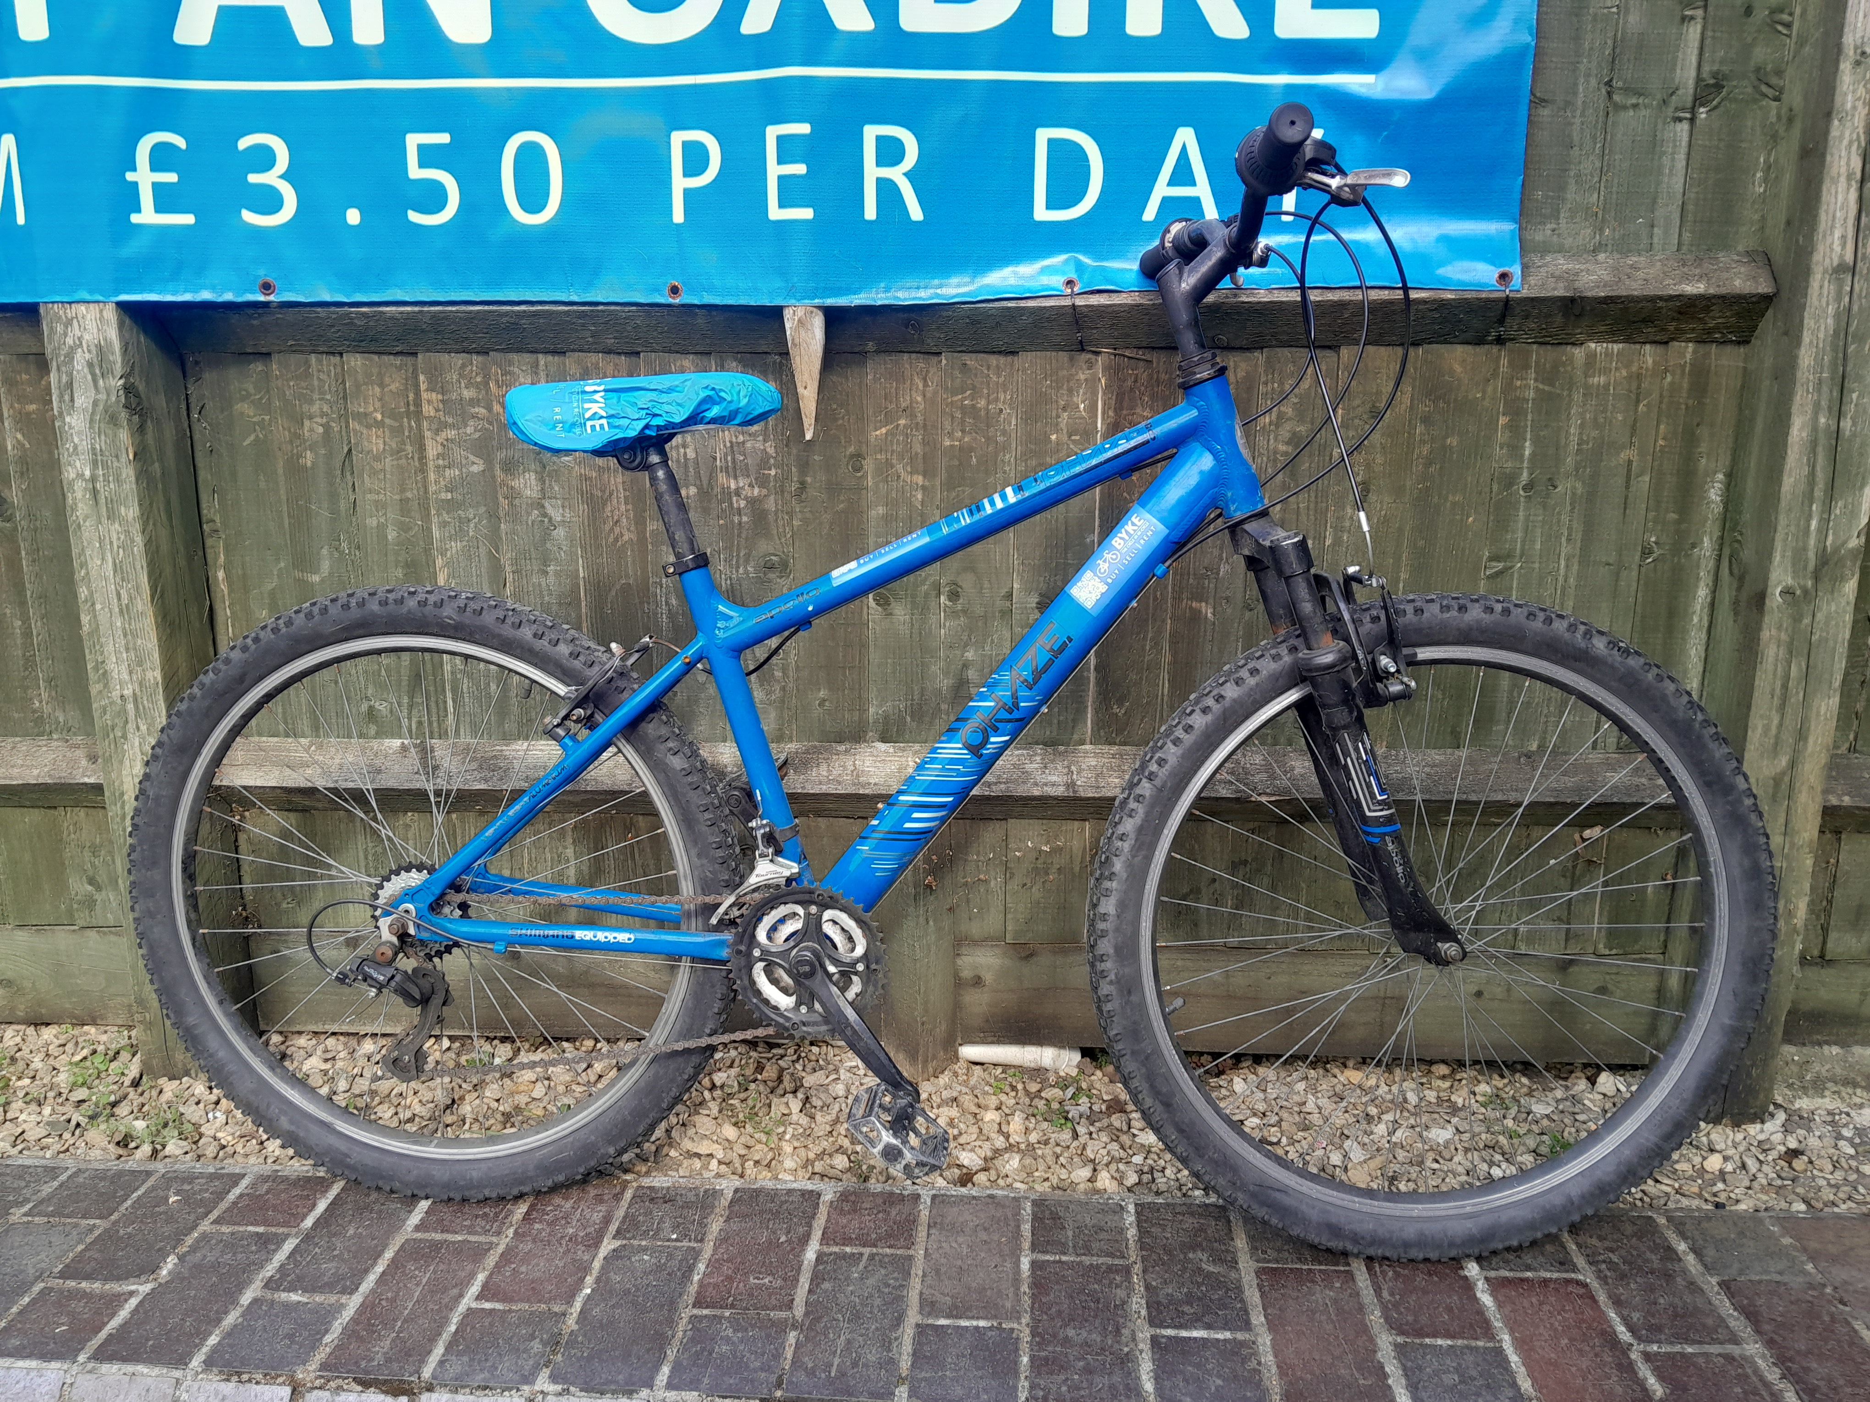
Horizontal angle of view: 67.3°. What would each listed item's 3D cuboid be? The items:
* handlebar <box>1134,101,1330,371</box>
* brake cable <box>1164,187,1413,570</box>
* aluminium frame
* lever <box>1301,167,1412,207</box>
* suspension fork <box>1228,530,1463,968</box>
[{"bbox_3d":[0.269,-0.399,1.340,0.116,0.170,0.634,0,8,0],"label":"handlebar"},{"bbox_3d":[0.326,-0.297,1.339,0.208,0.340,0.200,0,8,0],"label":"brake cable"},{"bbox_3d":[-0.121,-0.023,1.449,0.893,0.612,0.146,1,10,6],"label":"aluminium frame"},{"bbox_3d":[0.341,-0.423,1.154,0.068,0.038,0.150,0,8,0],"label":"lever"},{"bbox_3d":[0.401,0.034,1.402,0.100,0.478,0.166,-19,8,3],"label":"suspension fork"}]

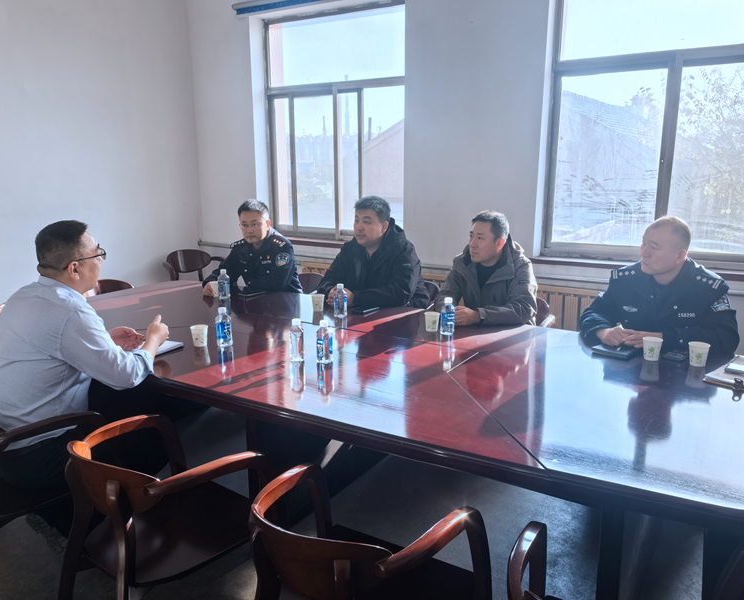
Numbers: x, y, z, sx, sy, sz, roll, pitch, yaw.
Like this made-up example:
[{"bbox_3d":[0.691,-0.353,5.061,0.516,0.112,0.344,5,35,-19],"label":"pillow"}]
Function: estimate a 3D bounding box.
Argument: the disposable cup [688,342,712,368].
[{"bbox_3d":[1.227,0.206,2.344,0.072,0.079,0.072,9,15,34],"label":"disposable cup"}]

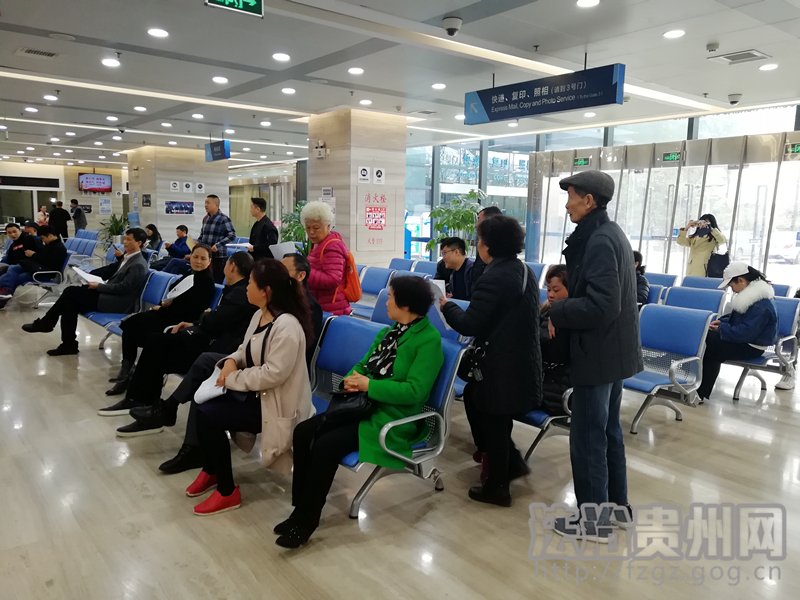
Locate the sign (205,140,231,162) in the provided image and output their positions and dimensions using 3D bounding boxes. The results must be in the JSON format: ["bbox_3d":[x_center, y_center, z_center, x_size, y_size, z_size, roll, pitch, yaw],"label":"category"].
[{"bbox_3d":[-3.912,-3.184,13.405,0.120,0.370,1.080,-5,10,-38],"label":"sign"}]

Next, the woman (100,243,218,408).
[{"bbox_3d":[-2.073,0.133,5.276,0.920,1.175,0.500,-5,10,-39],"label":"woman"}]

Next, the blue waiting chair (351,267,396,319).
[{"bbox_3d":[-0.471,0.082,7.064,0.710,0.840,0.540,-5,10,-39],"label":"blue waiting chair"}]

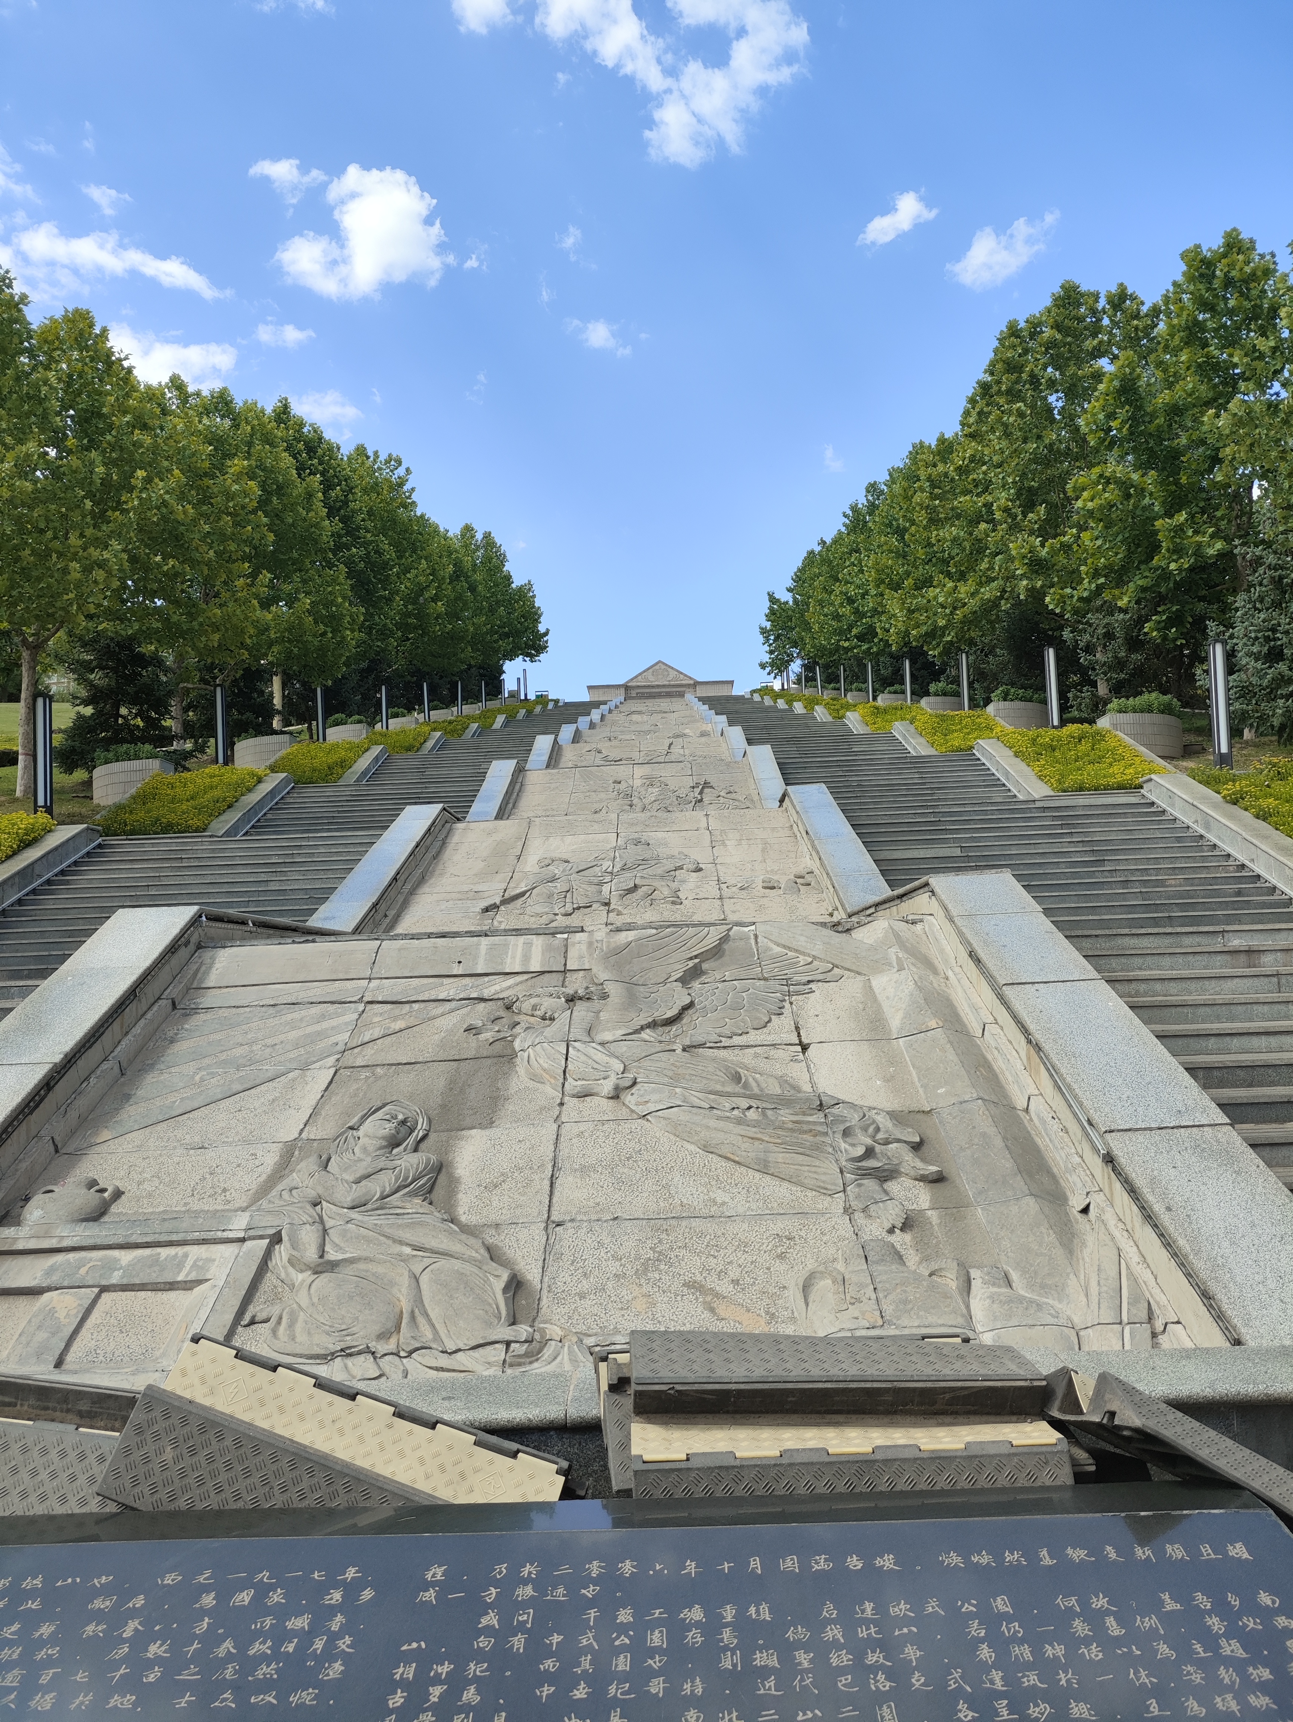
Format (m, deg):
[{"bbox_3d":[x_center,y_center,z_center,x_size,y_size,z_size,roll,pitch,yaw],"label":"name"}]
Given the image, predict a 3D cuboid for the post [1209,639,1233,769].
[{"bbox_3d":[9.615,-2.592,20.792,0.213,2.227,0.213,-2,-4,1],"label":"post"}]

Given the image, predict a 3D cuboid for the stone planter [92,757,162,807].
[{"bbox_3d":[-10.960,-1.570,26.279,1.984,0.853,1.375,-2,-4,1],"label":"stone planter"}]

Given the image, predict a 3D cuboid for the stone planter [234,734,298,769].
[{"bbox_3d":[-10.777,-2.947,34.925,1.984,0.853,1.375,-2,-4,1],"label":"stone planter"}]

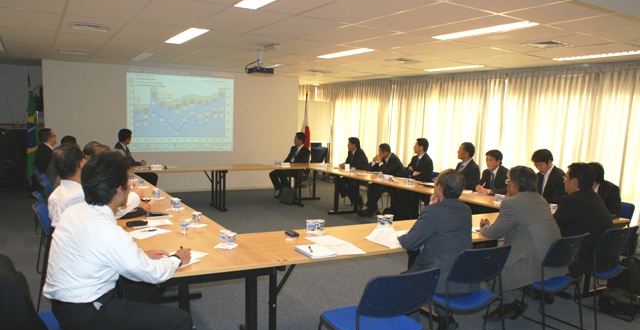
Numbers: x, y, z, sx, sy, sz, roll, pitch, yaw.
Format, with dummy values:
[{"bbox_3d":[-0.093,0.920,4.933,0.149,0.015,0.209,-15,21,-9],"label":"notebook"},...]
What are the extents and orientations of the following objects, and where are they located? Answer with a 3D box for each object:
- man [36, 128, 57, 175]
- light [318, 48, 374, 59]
[{"bbox_3d":[-3.813,0.147,7.061,0.786,1.346,0.511,-2,7,-36],"label":"man"},{"bbox_3d":[0.335,-1.542,6.576,0.210,0.080,1.190,-1,6,-30],"label":"light"}]

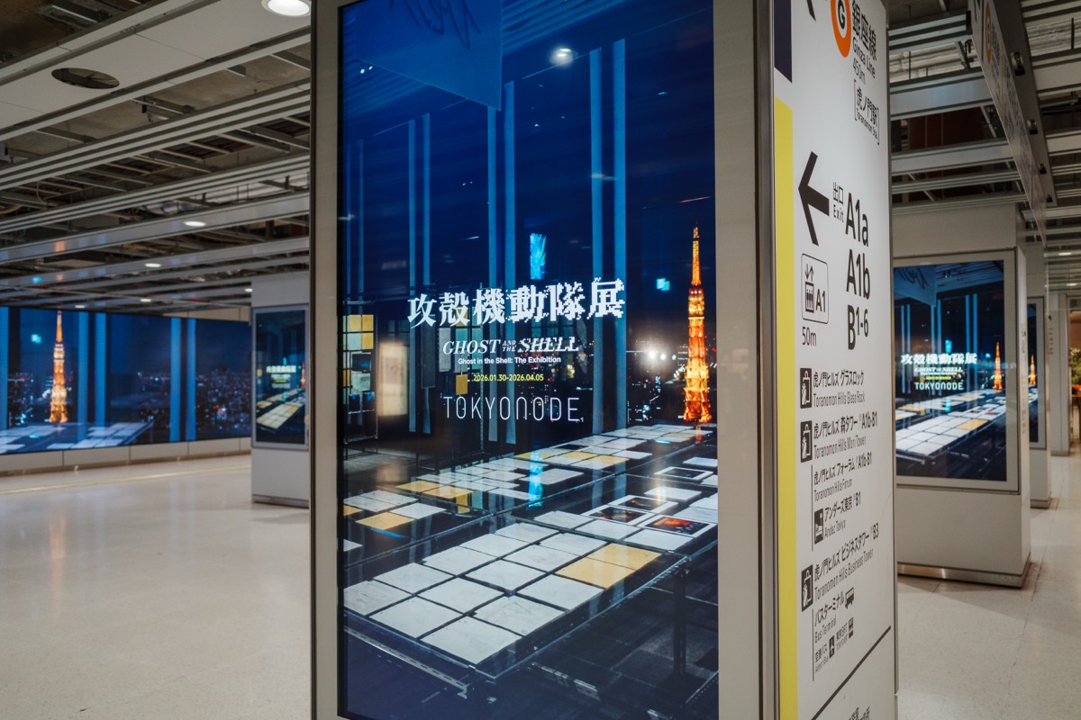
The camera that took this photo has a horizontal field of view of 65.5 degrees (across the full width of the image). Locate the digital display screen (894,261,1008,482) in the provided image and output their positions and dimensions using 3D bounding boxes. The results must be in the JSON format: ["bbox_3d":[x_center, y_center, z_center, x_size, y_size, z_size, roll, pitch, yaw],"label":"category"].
[{"bbox_3d":[3.068,0.092,6.521,0.934,1.660,0.070,-1,-1,33],"label":"digital display screen"}]

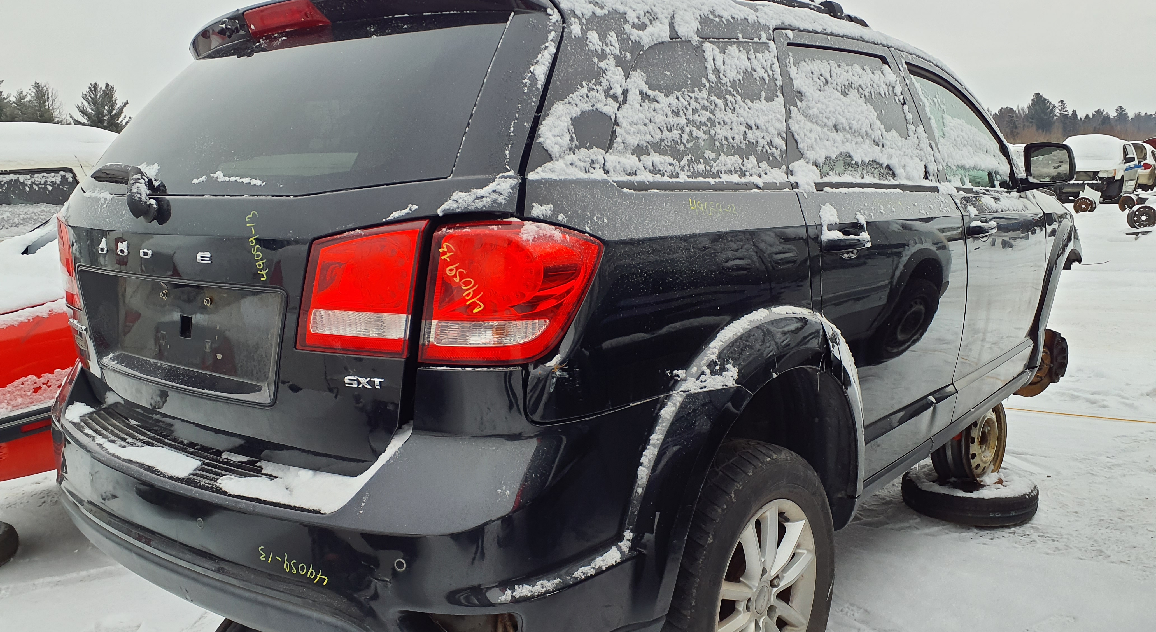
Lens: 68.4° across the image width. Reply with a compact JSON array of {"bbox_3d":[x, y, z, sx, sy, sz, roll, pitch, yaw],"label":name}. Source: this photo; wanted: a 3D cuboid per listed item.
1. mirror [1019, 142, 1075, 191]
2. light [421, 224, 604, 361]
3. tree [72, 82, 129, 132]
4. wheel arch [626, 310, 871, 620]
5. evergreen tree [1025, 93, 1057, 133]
[{"bbox_3d":[1.776,-0.560,3.220,0.200,0.185,0.140,6,11,40],"label":"mirror"},{"bbox_3d":[-0.104,-0.042,1.314,0.165,0.230,0.280,6,11,40],"label":"light"},{"bbox_3d":[-50.499,-21.165,90.000,6.000,7.400,6.000,-1,11,0],"label":"tree"},{"bbox_3d":[0.368,0.270,1.849,0.180,0.610,1.000,6,11,40],"label":"wheel arch"},{"bbox_3d":[89.779,-38.276,165.000,6.200,10.200,6.200,-1,11,0],"label":"evergreen tree"}]

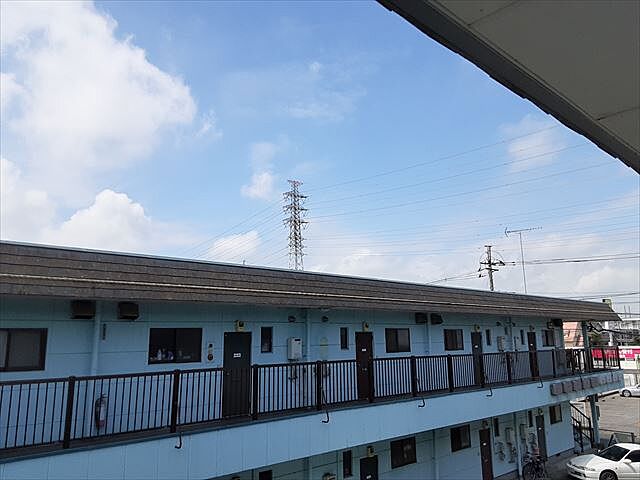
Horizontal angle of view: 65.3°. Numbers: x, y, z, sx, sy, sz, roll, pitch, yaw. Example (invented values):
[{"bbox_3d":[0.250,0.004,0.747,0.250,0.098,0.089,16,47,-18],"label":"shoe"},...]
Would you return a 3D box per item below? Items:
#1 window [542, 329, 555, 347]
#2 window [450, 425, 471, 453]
[{"bbox_3d":[10.540,4.535,22.983,1.239,0.734,0.100,9,-14,-42],"label":"window"},{"bbox_3d":[4.770,6.691,16.835,1.140,0.723,0.100,9,-15,-41],"label":"window"}]

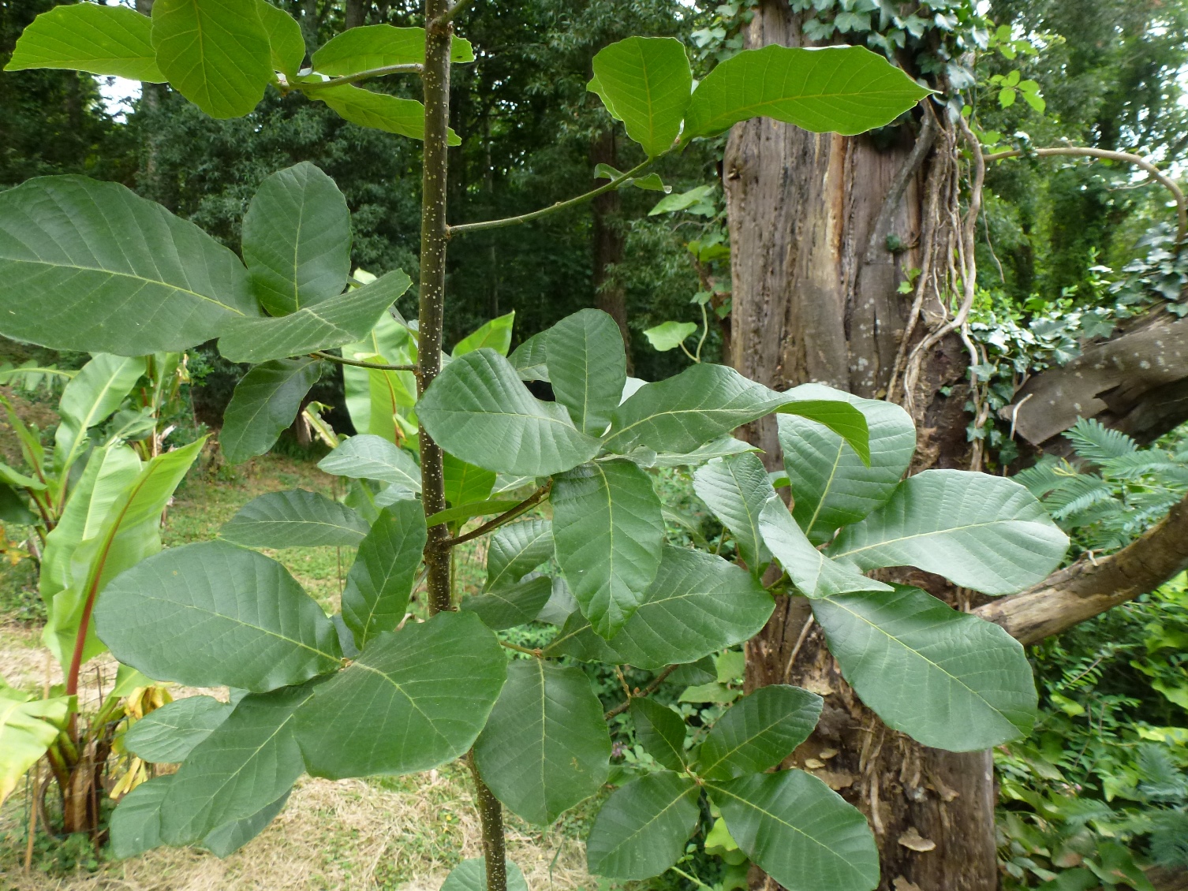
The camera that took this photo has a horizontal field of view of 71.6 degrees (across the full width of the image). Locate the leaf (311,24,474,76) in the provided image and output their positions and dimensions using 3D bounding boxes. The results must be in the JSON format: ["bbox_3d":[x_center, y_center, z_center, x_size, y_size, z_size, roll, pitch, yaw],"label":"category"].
[{"bbox_3d":[-0.183,-0.362,0.759,0.172,0.022,0.085,-23,3,-30],"label":"leaf"}]

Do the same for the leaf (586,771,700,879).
[{"bbox_3d":[0.043,0.338,0.742,0.132,0.022,0.092,-26,21,-30],"label":"leaf"}]

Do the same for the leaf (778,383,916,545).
[{"bbox_3d":[0.283,0.017,0.941,0.142,0.229,0.055,20,-30,13],"label":"leaf"}]

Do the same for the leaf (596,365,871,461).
[{"bbox_3d":[0.120,-0.027,0.690,0.250,0.060,0.090,-2,52,-21],"label":"leaf"}]

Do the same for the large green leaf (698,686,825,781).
[{"bbox_3d":[0.193,0.336,0.961,0.177,0.087,0.040,-27,-26,-13],"label":"large green leaf"}]

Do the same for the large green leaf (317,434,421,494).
[{"bbox_3d":[-0.279,0.025,1.057,0.140,0.040,0.101,18,33,-12],"label":"large green leaf"}]

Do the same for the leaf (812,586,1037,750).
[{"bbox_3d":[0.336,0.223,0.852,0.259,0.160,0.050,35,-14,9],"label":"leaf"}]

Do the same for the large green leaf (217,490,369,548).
[{"bbox_3d":[-0.344,0.090,0.971,0.177,0.045,0.095,4,41,-6],"label":"large green leaf"}]

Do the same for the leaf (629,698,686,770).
[{"bbox_3d":[0.065,0.276,0.792,0.058,0.017,0.082,-9,49,-49],"label":"leaf"}]

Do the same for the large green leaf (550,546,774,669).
[{"bbox_3d":[0.067,0.178,0.883,0.244,0.117,0.050,-12,-24,2],"label":"large green leaf"}]

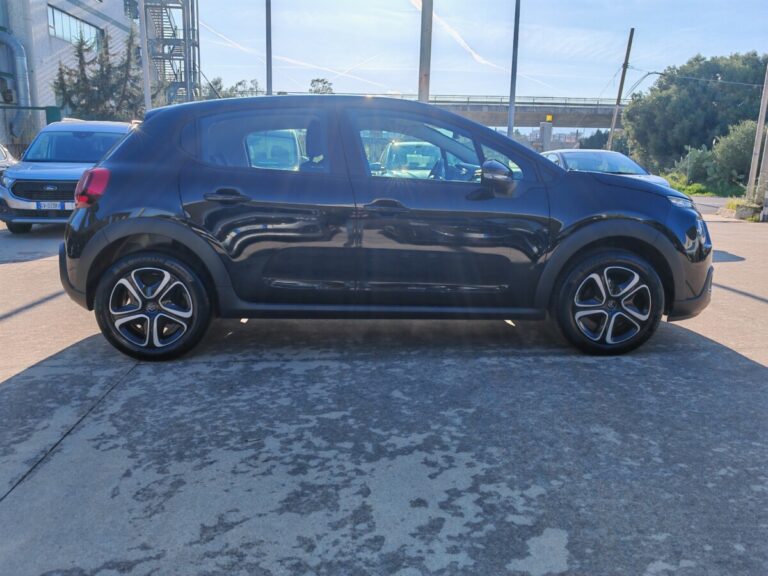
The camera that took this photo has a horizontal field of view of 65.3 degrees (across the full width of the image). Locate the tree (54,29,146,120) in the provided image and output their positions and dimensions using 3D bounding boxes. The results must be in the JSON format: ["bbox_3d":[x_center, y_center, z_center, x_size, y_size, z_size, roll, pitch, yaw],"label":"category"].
[{"bbox_3d":[-11.309,-7.159,24.111,3.700,6.320,3.700,-4,12,-24],"label":"tree"}]

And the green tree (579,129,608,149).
[{"bbox_3d":[20.327,-12.853,58.542,3.400,5.290,3.400,5,12,18],"label":"green tree"}]

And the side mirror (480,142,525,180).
[{"bbox_3d":[0.623,-0.644,3.148,0.180,0.180,0.200,0,11,-4],"label":"side mirror"}]

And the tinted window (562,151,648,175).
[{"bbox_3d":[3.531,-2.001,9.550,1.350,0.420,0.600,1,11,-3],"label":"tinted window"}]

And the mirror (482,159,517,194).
[{"bbox_3d":[0.599,-0.589,3.106,0.170,0.175,0.210,0,11,-4],"label":"mirror"}]

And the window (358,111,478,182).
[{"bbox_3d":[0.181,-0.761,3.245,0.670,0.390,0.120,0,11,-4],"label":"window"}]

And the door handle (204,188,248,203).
[{"bbox_3d":[-0.816,-0.479,3.102,0.225,0.070,0.055,0,11,-4],"label":"door handle"}]

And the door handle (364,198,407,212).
[{"bbox_3d":[0.008,-0.437,3.173,0.220,0.070,0.055,0,11,-4],"label":"door handle"}]

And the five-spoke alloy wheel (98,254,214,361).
[{"bbox_3d":[-1.251,0.080,3.304,0.630,0.630,0.205,0,11,-4],"label":"five-spoke alloy wheel"}]

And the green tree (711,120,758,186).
[{"bbox_3d":[16.042,-5.828,27.328,2.800,3.500,2.800,7,13,29],"label":"green tree"}]

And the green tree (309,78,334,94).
[{"bbox_3d":[-6.565,-16.716,62.977,4.200,10.130,4.200,0,11,-6],"label":"green tree"}]

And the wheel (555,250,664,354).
[{"bbox_3d":[1.282,0.074,3.495,0.630,0.630,0.205,0,11,-4],"label":"wheel"}]

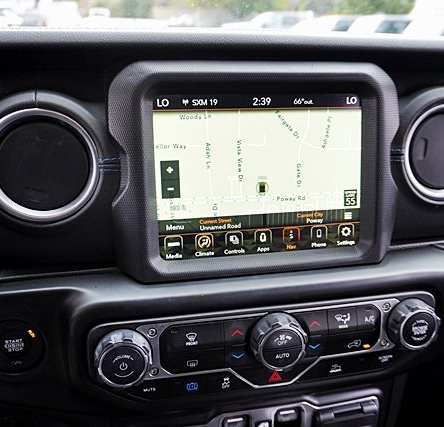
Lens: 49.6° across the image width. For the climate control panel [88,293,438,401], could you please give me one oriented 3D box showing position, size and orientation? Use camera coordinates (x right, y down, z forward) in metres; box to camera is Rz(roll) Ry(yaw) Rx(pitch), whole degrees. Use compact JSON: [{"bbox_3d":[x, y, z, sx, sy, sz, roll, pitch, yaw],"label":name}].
[{"bbox_3d":[0.040,0.108,0.377,0.278,0.075,0.035,-3,13,-10],"label":"climate control panel"}]

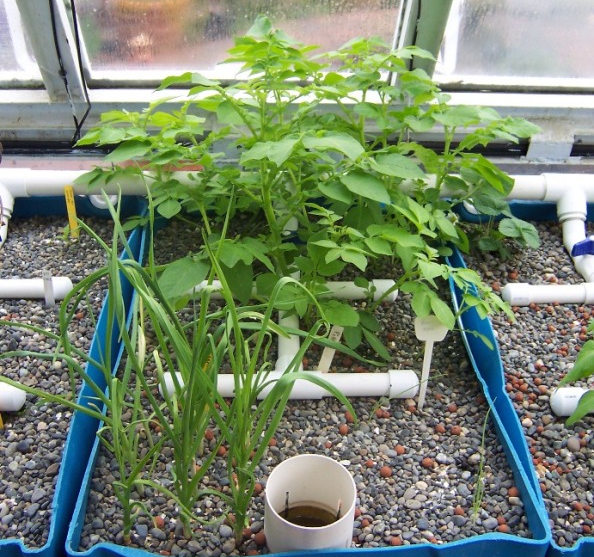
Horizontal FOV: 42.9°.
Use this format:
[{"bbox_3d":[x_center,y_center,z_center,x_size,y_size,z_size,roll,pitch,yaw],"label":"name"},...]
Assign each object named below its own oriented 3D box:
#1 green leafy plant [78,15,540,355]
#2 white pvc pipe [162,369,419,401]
[{"bbox_3d":[0.020,-0.196,1.214,0.710,0.470,0.490,0,37,0],"label":"green leafy plant"},{"bbox_3d":[-0.009,0.156,1.110,0.376,0.041,0.041,0,37,0],"label":"white pvc pipe"}]

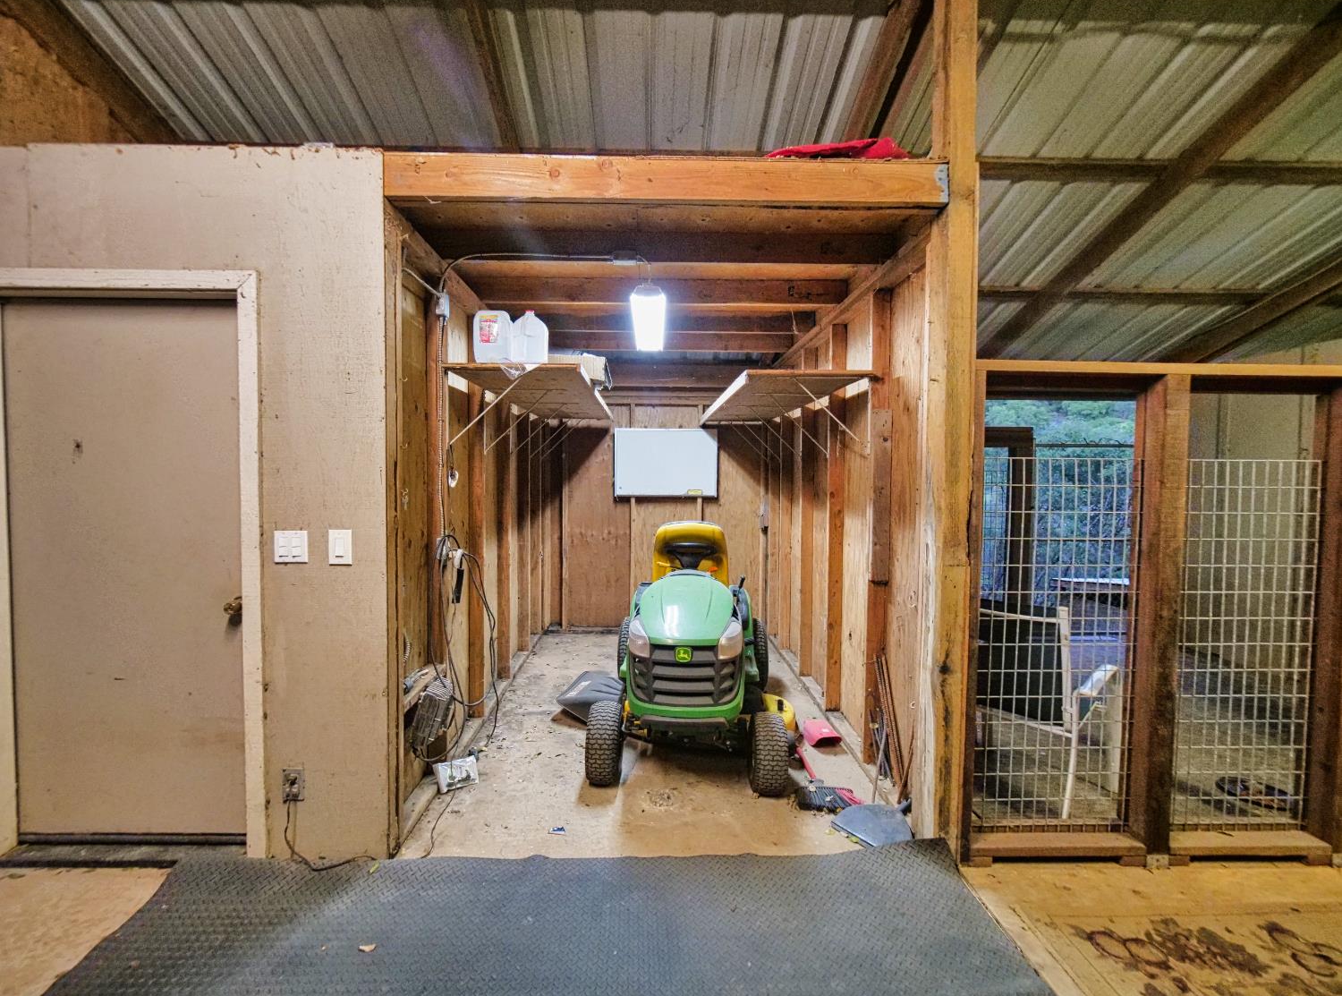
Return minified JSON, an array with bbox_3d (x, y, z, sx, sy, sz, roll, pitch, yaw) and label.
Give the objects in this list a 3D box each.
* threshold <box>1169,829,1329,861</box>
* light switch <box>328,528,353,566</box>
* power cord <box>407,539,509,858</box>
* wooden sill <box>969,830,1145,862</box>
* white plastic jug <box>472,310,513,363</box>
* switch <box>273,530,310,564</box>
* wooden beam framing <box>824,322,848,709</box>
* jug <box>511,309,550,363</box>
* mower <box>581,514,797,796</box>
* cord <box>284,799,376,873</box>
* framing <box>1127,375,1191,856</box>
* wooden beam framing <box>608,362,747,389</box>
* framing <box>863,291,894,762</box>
[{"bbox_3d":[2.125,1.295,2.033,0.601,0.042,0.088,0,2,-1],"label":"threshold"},{"bbox_3d":[-1.181,0.176,1.942,0.083,0.126,0.014,0,2,-1],"label":"light switch"},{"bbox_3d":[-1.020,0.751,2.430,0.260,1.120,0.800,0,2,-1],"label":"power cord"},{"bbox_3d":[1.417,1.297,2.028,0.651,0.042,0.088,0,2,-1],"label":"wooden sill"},{"bbox_3d":[-0.854,-0.764,2.631,0.150,0.263,0.140,0,2,-2],"label":"white plastic jug"},{"bbox_3d":[-1.362,0.176,1.942,0.120,0.118,0.013,0,2,-2],"label":"switch"},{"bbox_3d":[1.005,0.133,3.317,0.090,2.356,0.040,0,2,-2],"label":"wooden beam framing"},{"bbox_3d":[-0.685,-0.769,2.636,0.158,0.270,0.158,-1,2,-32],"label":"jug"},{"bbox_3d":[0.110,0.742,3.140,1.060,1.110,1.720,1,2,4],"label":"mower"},{"bbox_3d":[-1.240,1.215,1.950,0.330,0.225,0.075,0,2,-1],"label":"cord"},{"bbox_3d":[1.839,0.445,2.051,0.091,1.785,0.090,0,2,-2],"label":"framing"},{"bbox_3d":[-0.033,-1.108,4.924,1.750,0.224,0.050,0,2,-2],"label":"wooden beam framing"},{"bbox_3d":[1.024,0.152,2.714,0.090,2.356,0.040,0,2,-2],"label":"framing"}]

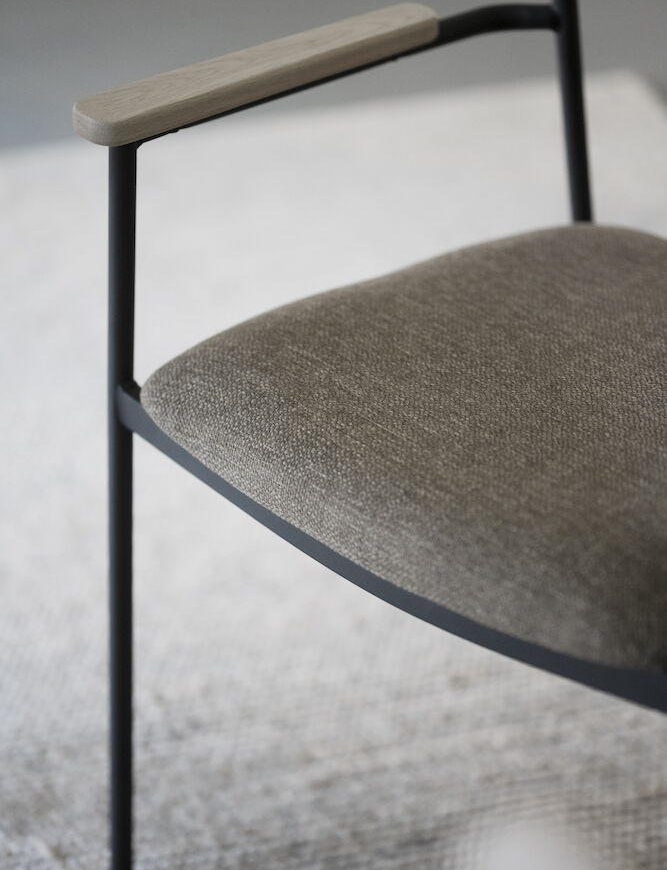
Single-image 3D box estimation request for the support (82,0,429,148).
[{"bbox_3d":[-0.049,-0.265,1.710,0.049,0.020,0.343,24,35,38],"label":"support"}]

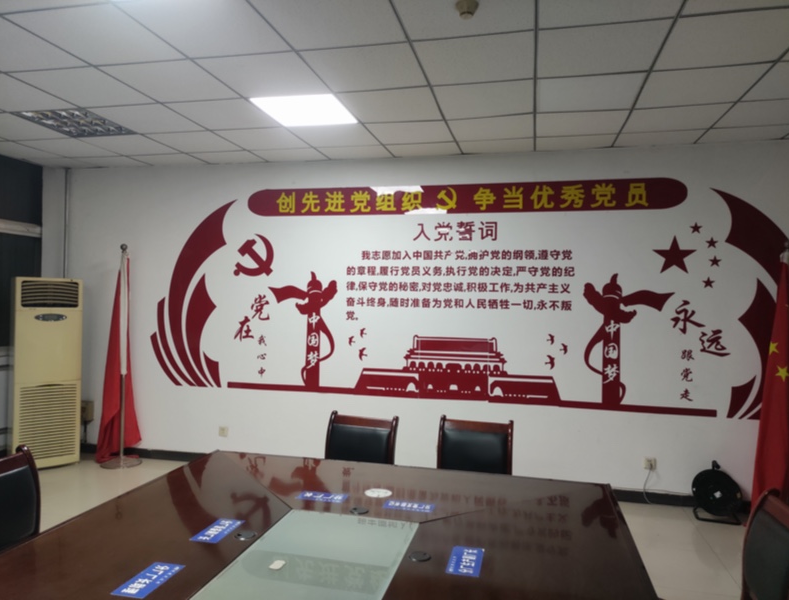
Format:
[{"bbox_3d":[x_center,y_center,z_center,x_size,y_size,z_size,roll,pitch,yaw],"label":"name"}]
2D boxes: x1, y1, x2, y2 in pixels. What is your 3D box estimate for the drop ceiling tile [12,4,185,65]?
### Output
[{"bbox_3d":[-1.448,-1.296,2.863,0.595,0.020,0.595,1,0,13],"label":"drop ceiling tile"}]

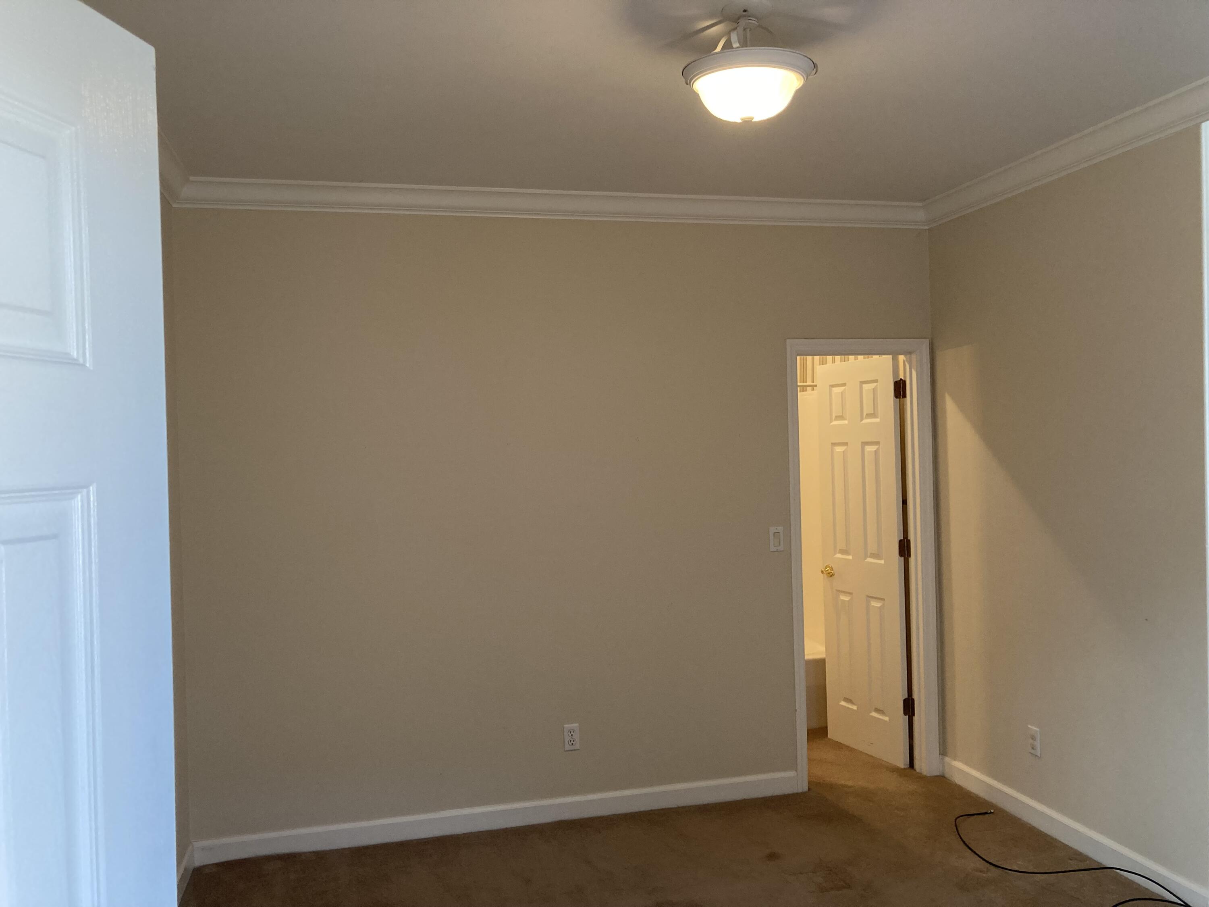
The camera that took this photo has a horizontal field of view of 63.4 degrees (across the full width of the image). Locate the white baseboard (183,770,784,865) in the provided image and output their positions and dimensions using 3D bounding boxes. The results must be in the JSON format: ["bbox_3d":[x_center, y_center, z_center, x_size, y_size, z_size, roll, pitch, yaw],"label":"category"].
[{"bbox_3d":[-0.379,1.568,4.247,2.622,0.100,0.018,-2,0,-14],"label":"white baseboard"}]

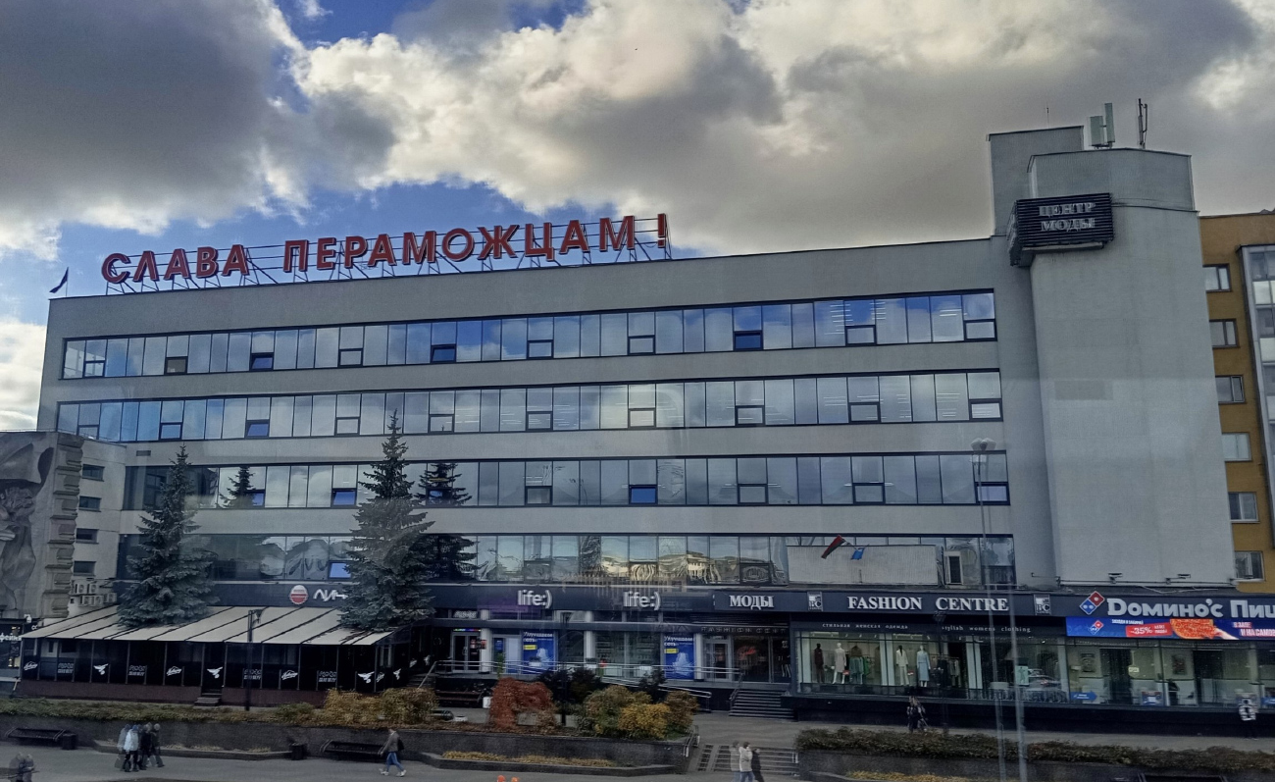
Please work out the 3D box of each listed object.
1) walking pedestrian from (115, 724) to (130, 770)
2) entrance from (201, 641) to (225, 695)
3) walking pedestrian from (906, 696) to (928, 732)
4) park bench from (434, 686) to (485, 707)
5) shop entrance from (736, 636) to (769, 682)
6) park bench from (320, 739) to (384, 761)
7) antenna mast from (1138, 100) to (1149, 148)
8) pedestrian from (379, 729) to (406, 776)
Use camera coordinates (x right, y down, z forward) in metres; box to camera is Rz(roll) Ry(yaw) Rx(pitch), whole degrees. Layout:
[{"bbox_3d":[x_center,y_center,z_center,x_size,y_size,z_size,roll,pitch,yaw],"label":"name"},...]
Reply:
[{"bbox_3d":[-20.273,14.039,40.807,0.500,1.710,0.500,-2,-10,13],"label":"walking pedestrian"},{"bbox_3d":[-20.295,13.232,49.362,1.250,2.370,0.200,-2,-10,13],"label":"entrance"},{"bbox_3d":[11.149,13.048,41.486,0.650,1.620,0.500,-2,-10,13],"label":"walking pedestrian"},{"bbox_3d":[-8.316,14.468,48.761,2.500,0.950,0.700,-2,-10,13],"label":"park bench"},{"bbox_3d":[5.997,13.982,53.866,1.770,2.298,0.300,-2,-10,13],"label":"shop entrance"},{"bbox_3d":[-11.697,14.727,42.391,2.500,0.800,0.750,-2,-10,13],"label":"park bench"},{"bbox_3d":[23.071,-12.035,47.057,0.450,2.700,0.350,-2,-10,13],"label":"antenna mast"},{"bbox_3d":[-9.413,13.845,39.754,0.880,1.710,0.520,-2,-10,13],"label":"pedestrian"}]

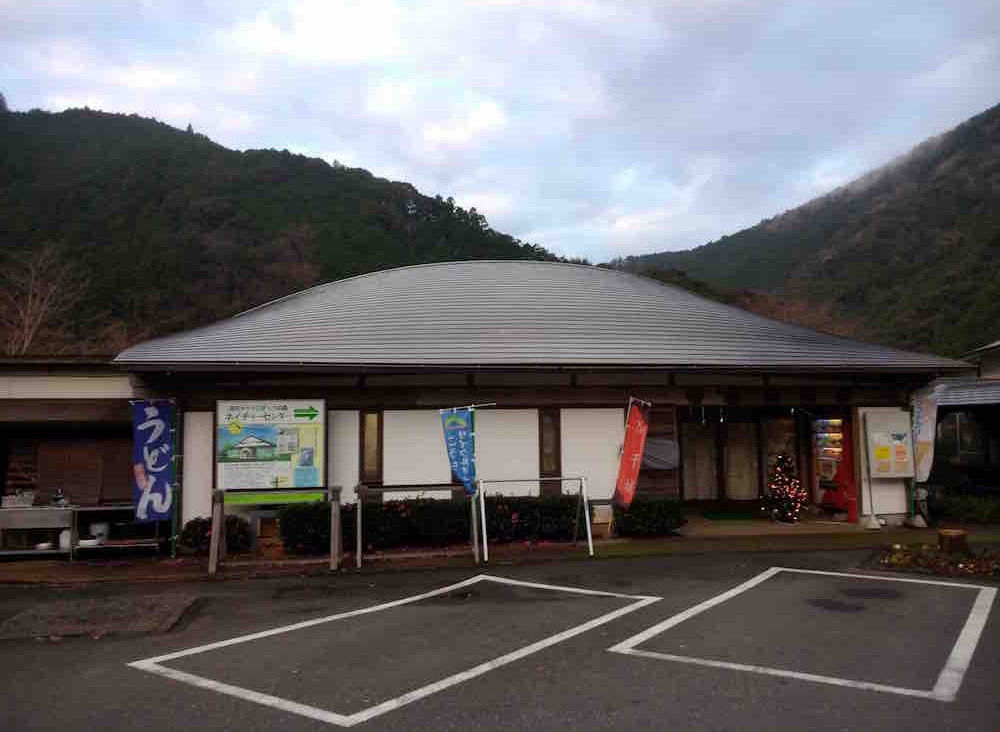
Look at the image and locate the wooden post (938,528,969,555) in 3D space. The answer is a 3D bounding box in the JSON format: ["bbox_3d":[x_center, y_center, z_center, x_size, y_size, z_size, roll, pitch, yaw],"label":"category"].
[{"bbox_3d":[6.279,2.437,10.800,0.400,0.400,0.400,0,-4,-7],"label":"wooden post"}]

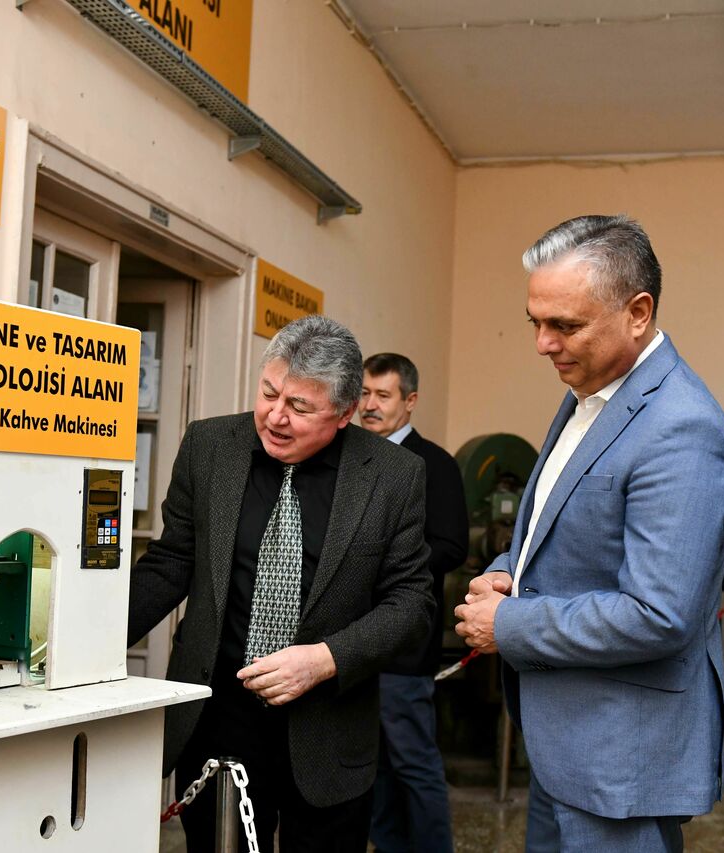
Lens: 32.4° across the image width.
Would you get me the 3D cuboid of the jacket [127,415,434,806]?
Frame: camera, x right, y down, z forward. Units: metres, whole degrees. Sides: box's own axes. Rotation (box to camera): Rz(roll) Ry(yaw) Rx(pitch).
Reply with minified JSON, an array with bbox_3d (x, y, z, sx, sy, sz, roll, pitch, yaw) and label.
[{"bbox_3d":[-0.170,0.347,2.360,0.590,0.730,0.420,2,-3,18],"label":"jacket"}]

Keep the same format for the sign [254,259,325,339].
[{"bbox_3d":[-0.300,-0.505,5.473,0.020,0.313,0.900,2,-3,16],"label":"sign"}]

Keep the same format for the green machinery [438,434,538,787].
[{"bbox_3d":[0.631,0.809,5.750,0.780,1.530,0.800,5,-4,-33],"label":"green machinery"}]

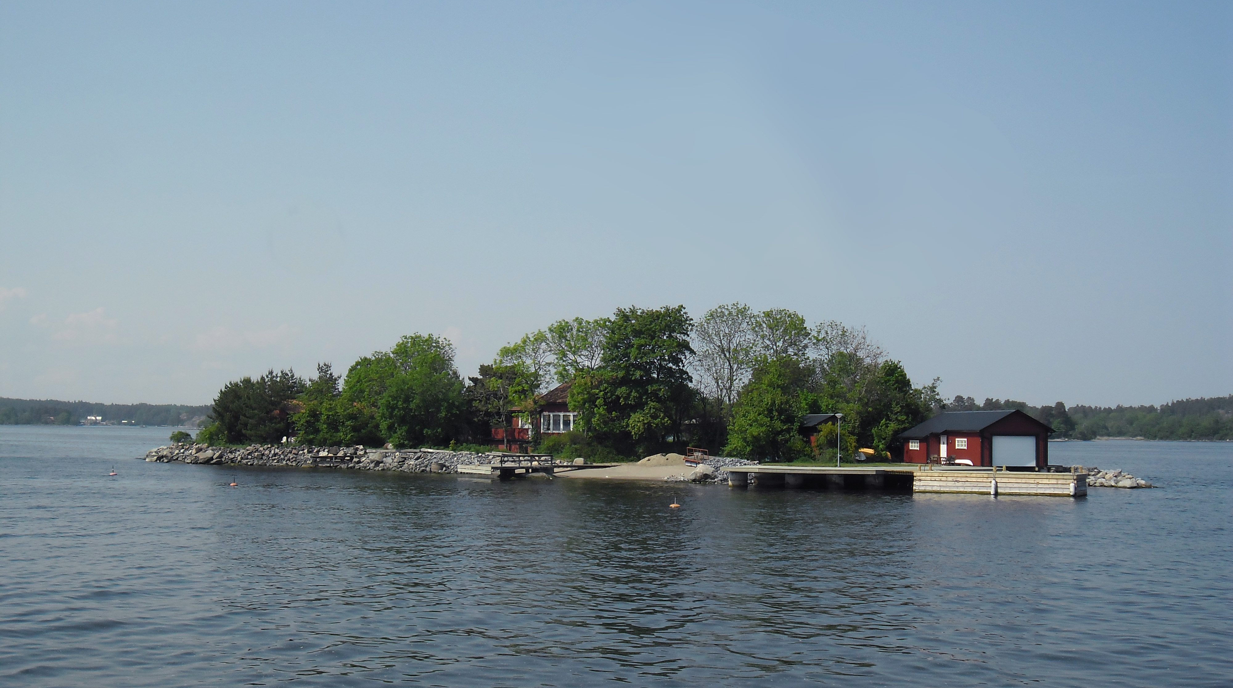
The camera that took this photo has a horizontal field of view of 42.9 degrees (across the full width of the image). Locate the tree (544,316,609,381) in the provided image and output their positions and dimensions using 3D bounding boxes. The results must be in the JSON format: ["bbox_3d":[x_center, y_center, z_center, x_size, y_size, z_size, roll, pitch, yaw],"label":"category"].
[{"bbox_3d":[-3.135,3.628,150.012,7.283,12.539,7.000,1,-3,-1],"label":"tree"}]

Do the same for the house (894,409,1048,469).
[{"bbox_3d":[26.487,7.034,116.520,7.030,4.146,10.280,2,-3,-18],"label":"house"}]

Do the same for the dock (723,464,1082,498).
[{"bbox_3d":[18.977,9.116,105.470,23.309,1.600,6.000,0,-3,12],"label":"dock"}]

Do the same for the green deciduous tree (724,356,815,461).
[{"bbox_3d":[11.719,4.968,119.911,6.707,8.100,6.500,0,-3,6],"label":"green deciduous tree"}]

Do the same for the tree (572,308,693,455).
[{"bbox_3d":[1.422,3.202,136.018,10.449,13.042,9.500,1,-3,1],"label":"tree"}]

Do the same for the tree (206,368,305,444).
[{"bbox_3d":[-36.009,6.310,156.860,9.639,7.513,8.500,1,-3,-13],"label":"tree"}]

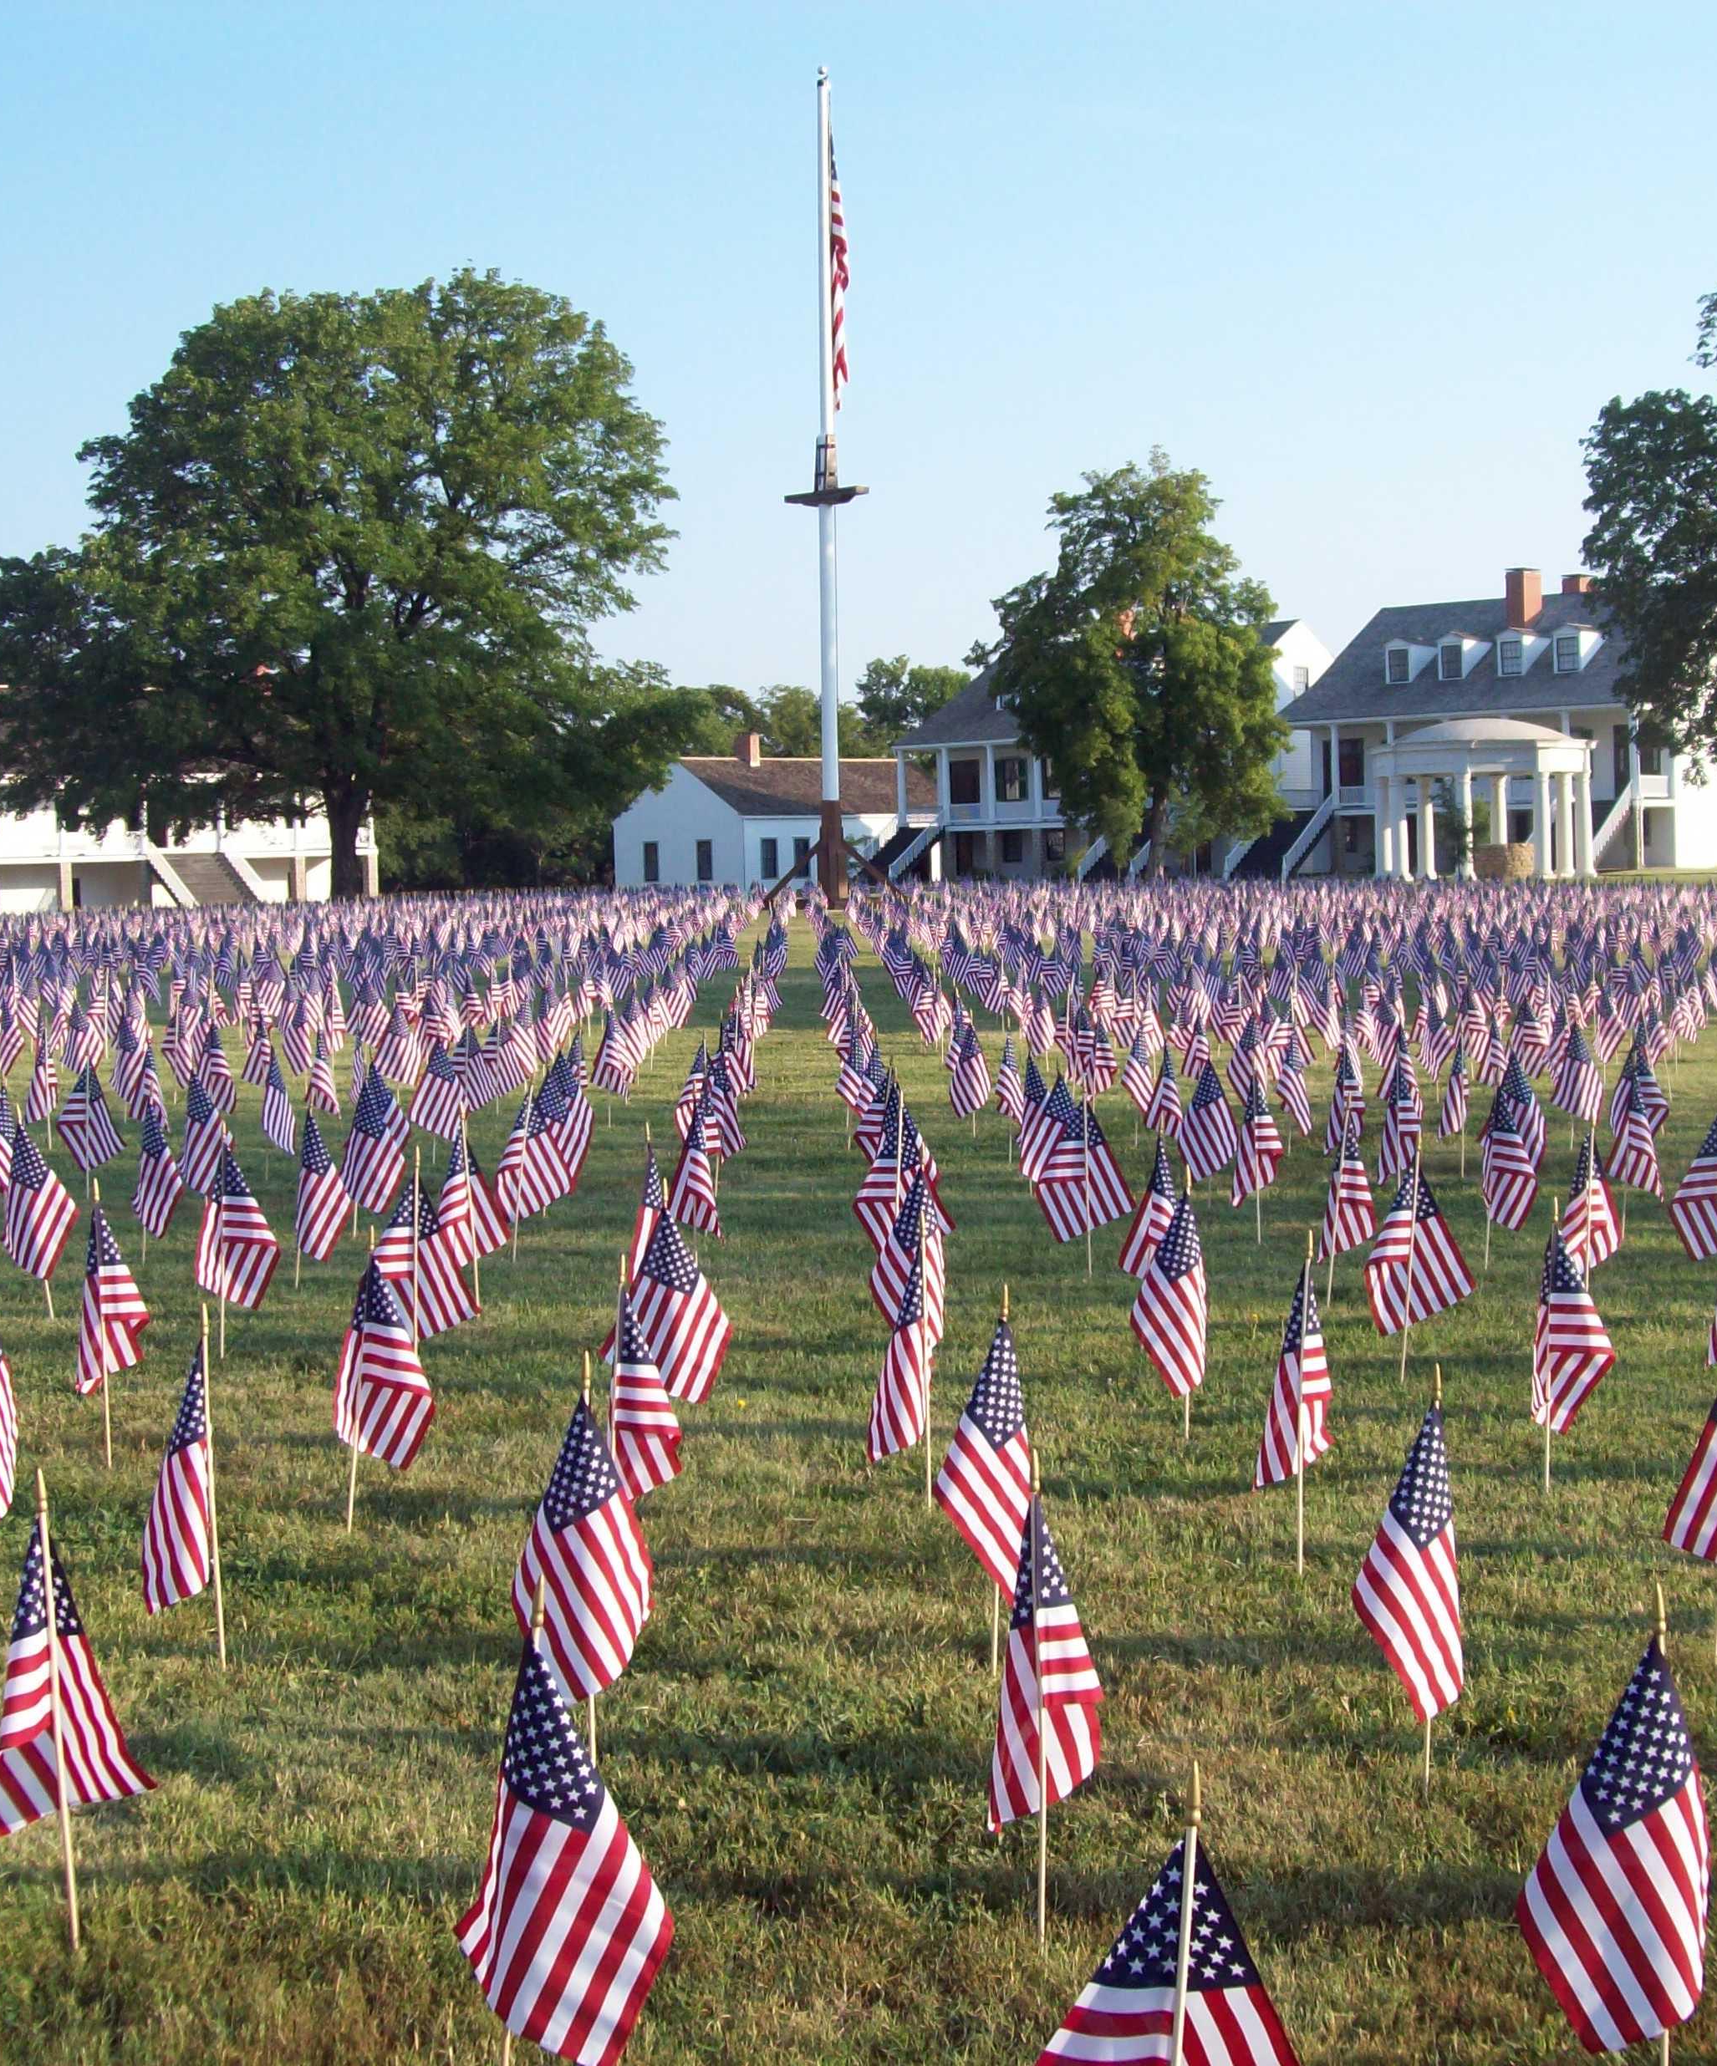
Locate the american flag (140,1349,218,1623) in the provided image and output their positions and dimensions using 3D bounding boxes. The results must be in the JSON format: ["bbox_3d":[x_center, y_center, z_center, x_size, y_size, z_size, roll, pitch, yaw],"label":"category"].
[{"bbox_3d":[-1.317,0.861,5.550,0.154,0.534,0.180,-2,4,-14],"label":"american flag"}]

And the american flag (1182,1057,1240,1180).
[{"bbox_3d":[1.449,0.355,11.800,0.248,0.487,0.140,0,4,7],"label":"american flag"}]

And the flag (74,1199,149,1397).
[{"bbox_3d":[-1.828,0.651,7.014,0.179,0.475,0.140,0,4,-7],"label":"flag"}]

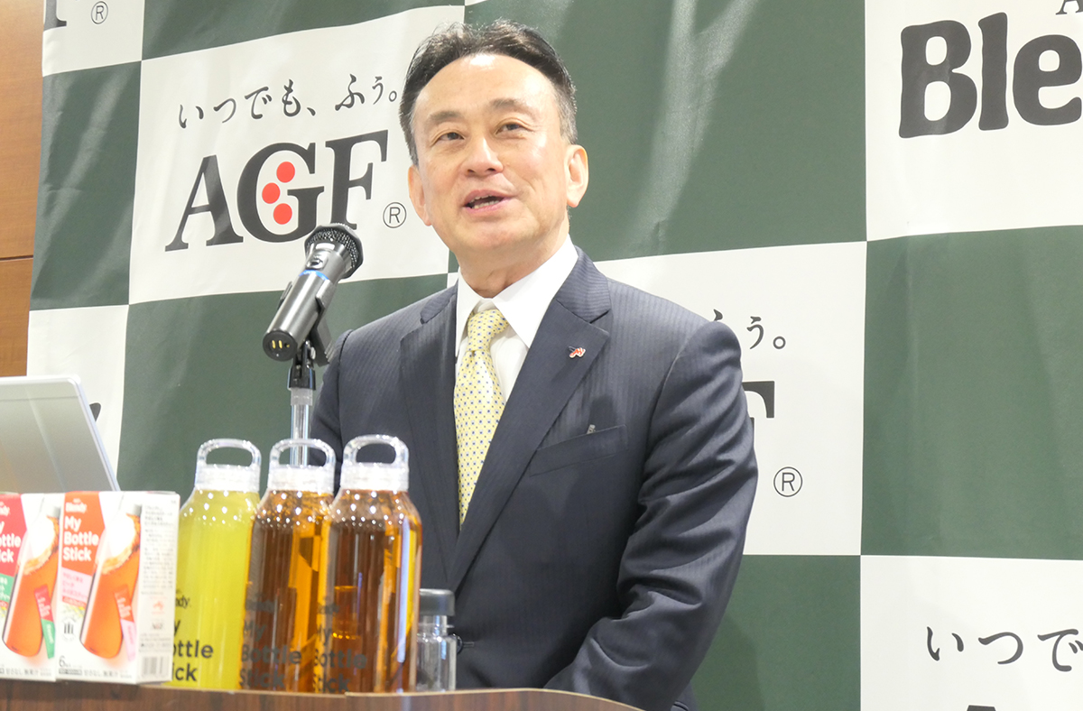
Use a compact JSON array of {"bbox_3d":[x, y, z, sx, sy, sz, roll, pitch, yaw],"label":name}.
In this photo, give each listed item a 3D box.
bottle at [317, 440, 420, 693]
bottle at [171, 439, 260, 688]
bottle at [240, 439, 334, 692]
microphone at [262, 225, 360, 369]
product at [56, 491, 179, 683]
[{"bbox_3d":[-0.126,0.156,1.470,0.076,0.192,0.076,3,-6,0],"label":"bottle"},{"bbox_3d":[-0.252,0.163,1.546,0.077,0.195,0.077,3,-6,0],"label":"bottle"},{"bbox_3d":[-0.189,0.160,1.507,0.076,0.193,0.076,3,-6,0],"label":"bottle"},{"bbox_3d":[-0.207,-0.060,1.767,0.055,0.055,0.205,0,30,11],"label":"microphone"},{"bbox_3d":[-0.325,0.177,1.498,0.081,0.142,0.042,-2,-7,29],"label":"product"}]

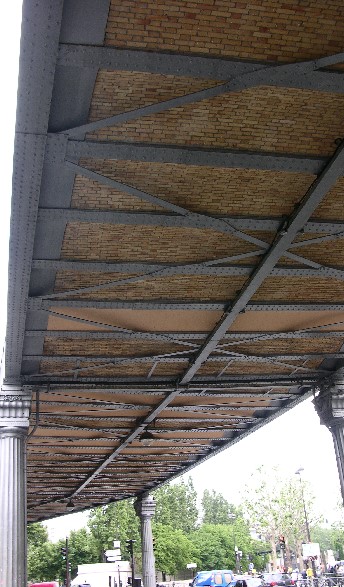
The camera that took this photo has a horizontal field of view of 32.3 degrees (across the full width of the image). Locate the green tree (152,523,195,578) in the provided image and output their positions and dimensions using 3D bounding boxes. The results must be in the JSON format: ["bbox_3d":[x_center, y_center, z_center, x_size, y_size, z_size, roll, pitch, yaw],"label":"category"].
[{"bbox_3d":[0.428,29.012,65.918,5.200,6.704,5.200,-4,-25,-1],"label":"green tree"}]

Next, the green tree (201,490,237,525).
[{"bbox_3d":[8.197,38.542,95.297,7.000,13.238,7.000,-6,-25,2],"label":"green tree"}]

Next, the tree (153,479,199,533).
[{"bbox_3d":[0.943,35.218,88.407,8.000,14.504,8.000,-4,-25,-1],"label":"tree"}]

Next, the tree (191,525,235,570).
[{"bbox_3d":[5.087,30.403,69.487,5.800,6.506,5.800,-6,-25,2],"label":"tree"}]

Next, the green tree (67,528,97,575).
[{"bbox_3d":[-9.321,27.802,61.375,4.800,6.533,4.800,-1,-25,-9],"label":"green tree"}]

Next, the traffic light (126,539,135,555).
[{"bbox_3d":[-2.371,14.283,33.500,0.400,0.850,0.300,4,-27,-19],"label":"traffic light"}]

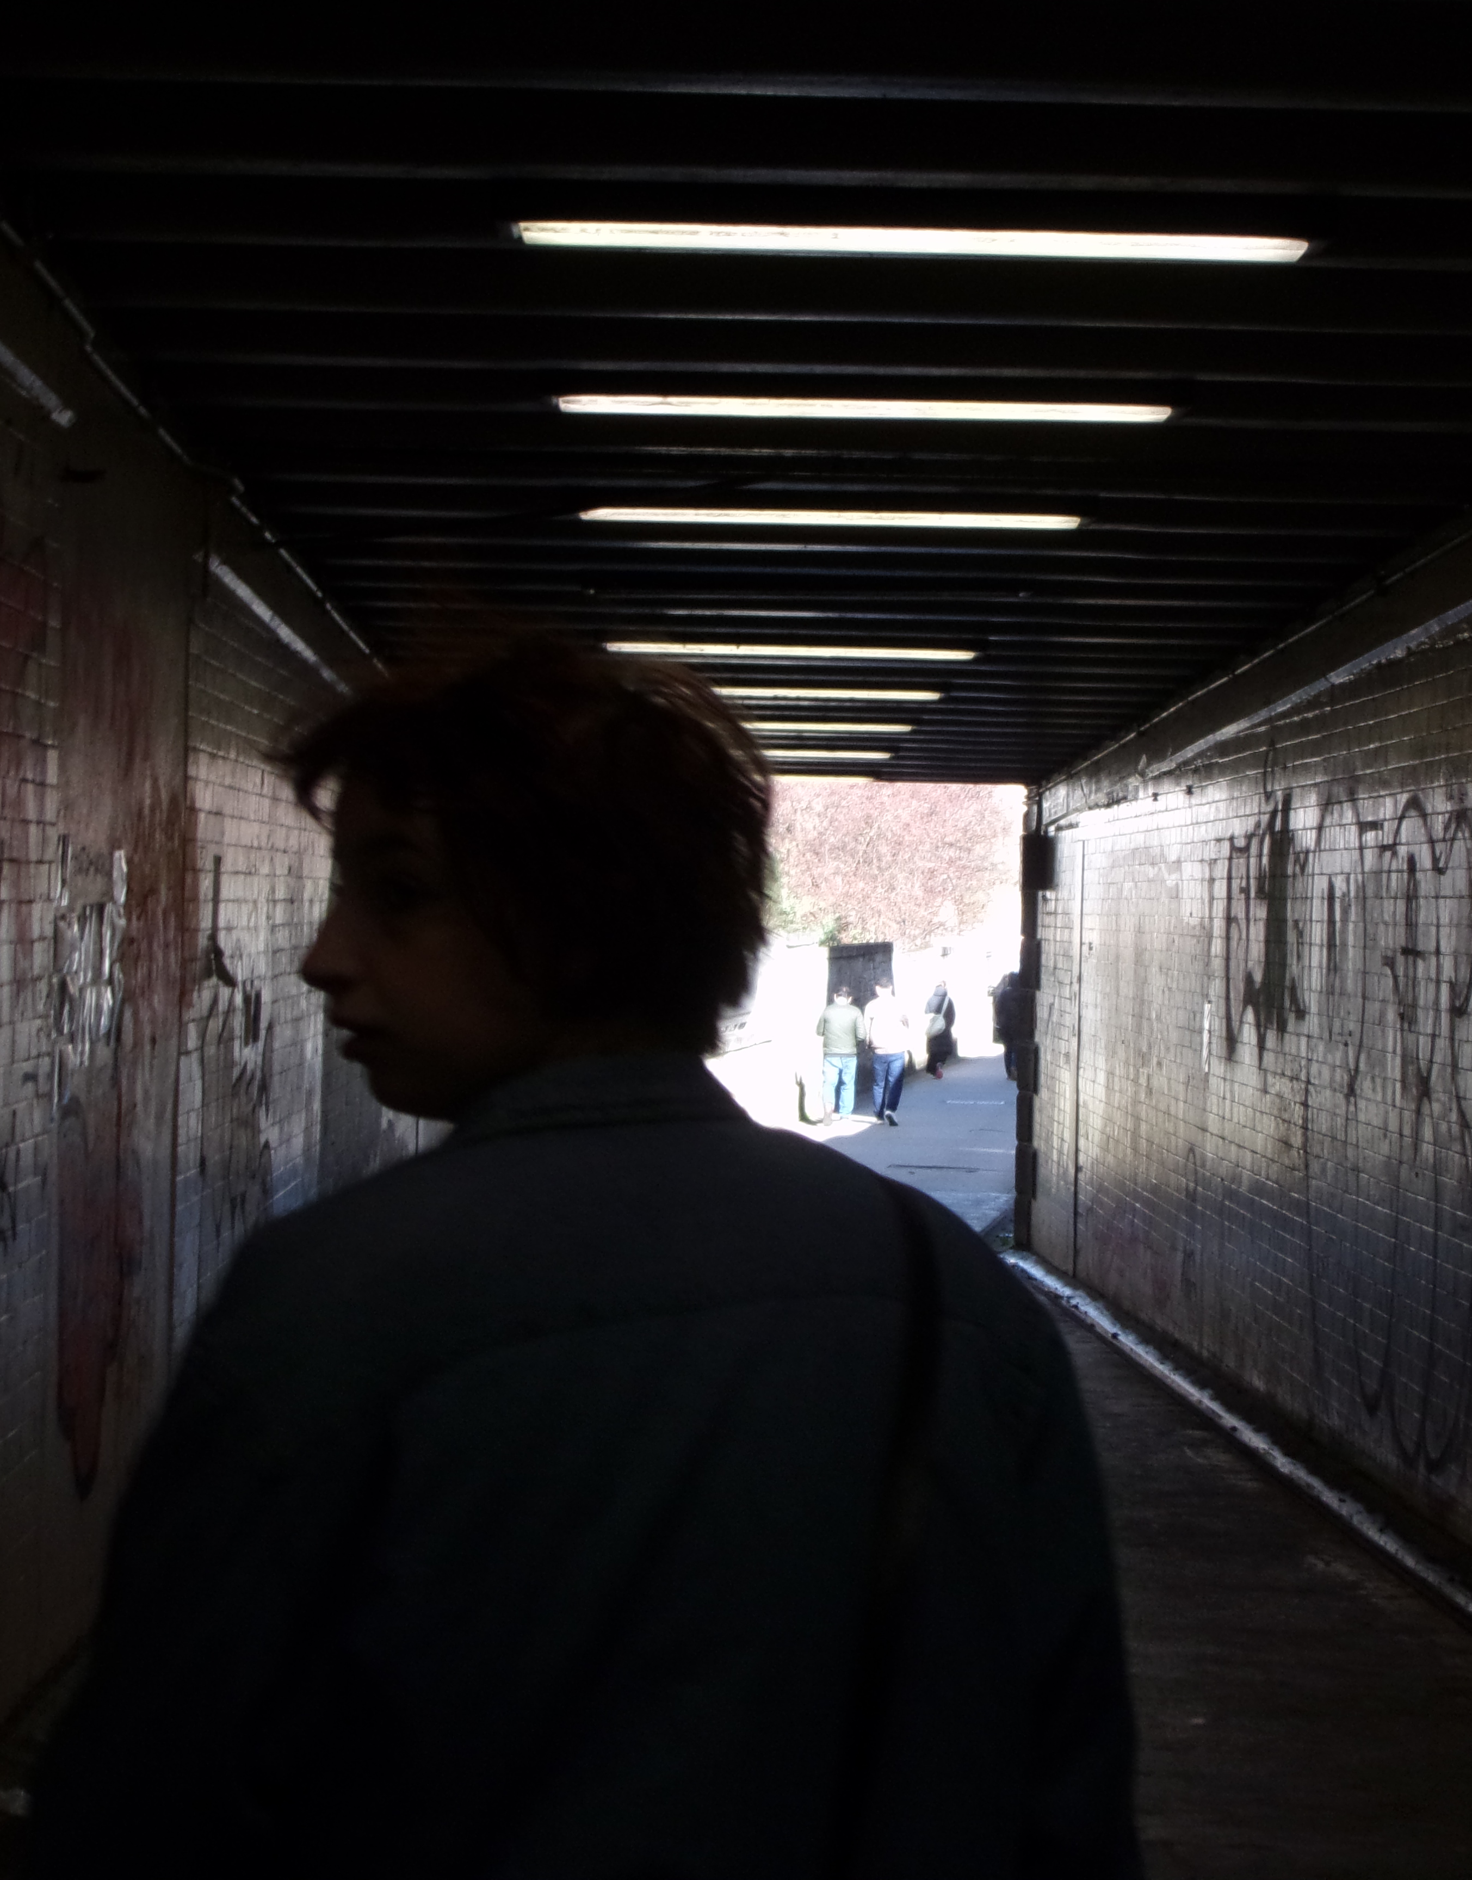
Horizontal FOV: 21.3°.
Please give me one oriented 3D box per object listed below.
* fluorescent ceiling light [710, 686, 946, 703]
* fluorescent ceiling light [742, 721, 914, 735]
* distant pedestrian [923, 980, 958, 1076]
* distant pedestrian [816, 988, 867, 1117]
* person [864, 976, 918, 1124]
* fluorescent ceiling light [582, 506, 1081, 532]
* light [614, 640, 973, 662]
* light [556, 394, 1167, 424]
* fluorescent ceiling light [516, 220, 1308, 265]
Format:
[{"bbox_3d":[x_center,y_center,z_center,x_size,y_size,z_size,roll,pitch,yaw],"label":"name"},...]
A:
[{"bbox_3d":[0.200,-1.168,18.310,1.530,0.080,0.130,1,-1,-1],"label":"fluorescent ceiling light"},{"bbox_3d":[0.172,-1.133,20.500,1.530,0.080,0.130,1,-1,-1],"label":"fluorescent ceiling light"},{"bbox_3d":[3.402,1.496,65.000,0.530,1.637,0.450,1,-1,24],"label":"distant pedestrian"},{"bbox_3d":[1.266,1.365,47.000,0.550,1.648,0.380,1,-1,3],"label":"distant pedestrian"},{"bbox_3d":[1.863,1.336,46.800,0.600,1.781,0.420,1,-1,3],"label":"person"},{"bbox_3d":[0.285,-1.275,11.750,1.530,0.080,0.130,1,-1,-1],"label":"fluorescent ceiling light"},{"bbox_3d":[0.229,-1.204,16.120,1.530,0.080,0.130,1,-1,-1],"label":"light"},{"bbox_3d":[0.313,-1.310,9.590,1.530,0.080,0.130,1,-1,-1],"label":"light"},{"bbox_3d":[0.341,-1.344,7.463,1.530,0.080,0.130,1,-1,-1],"label":"fluorescent ceiling light"}]

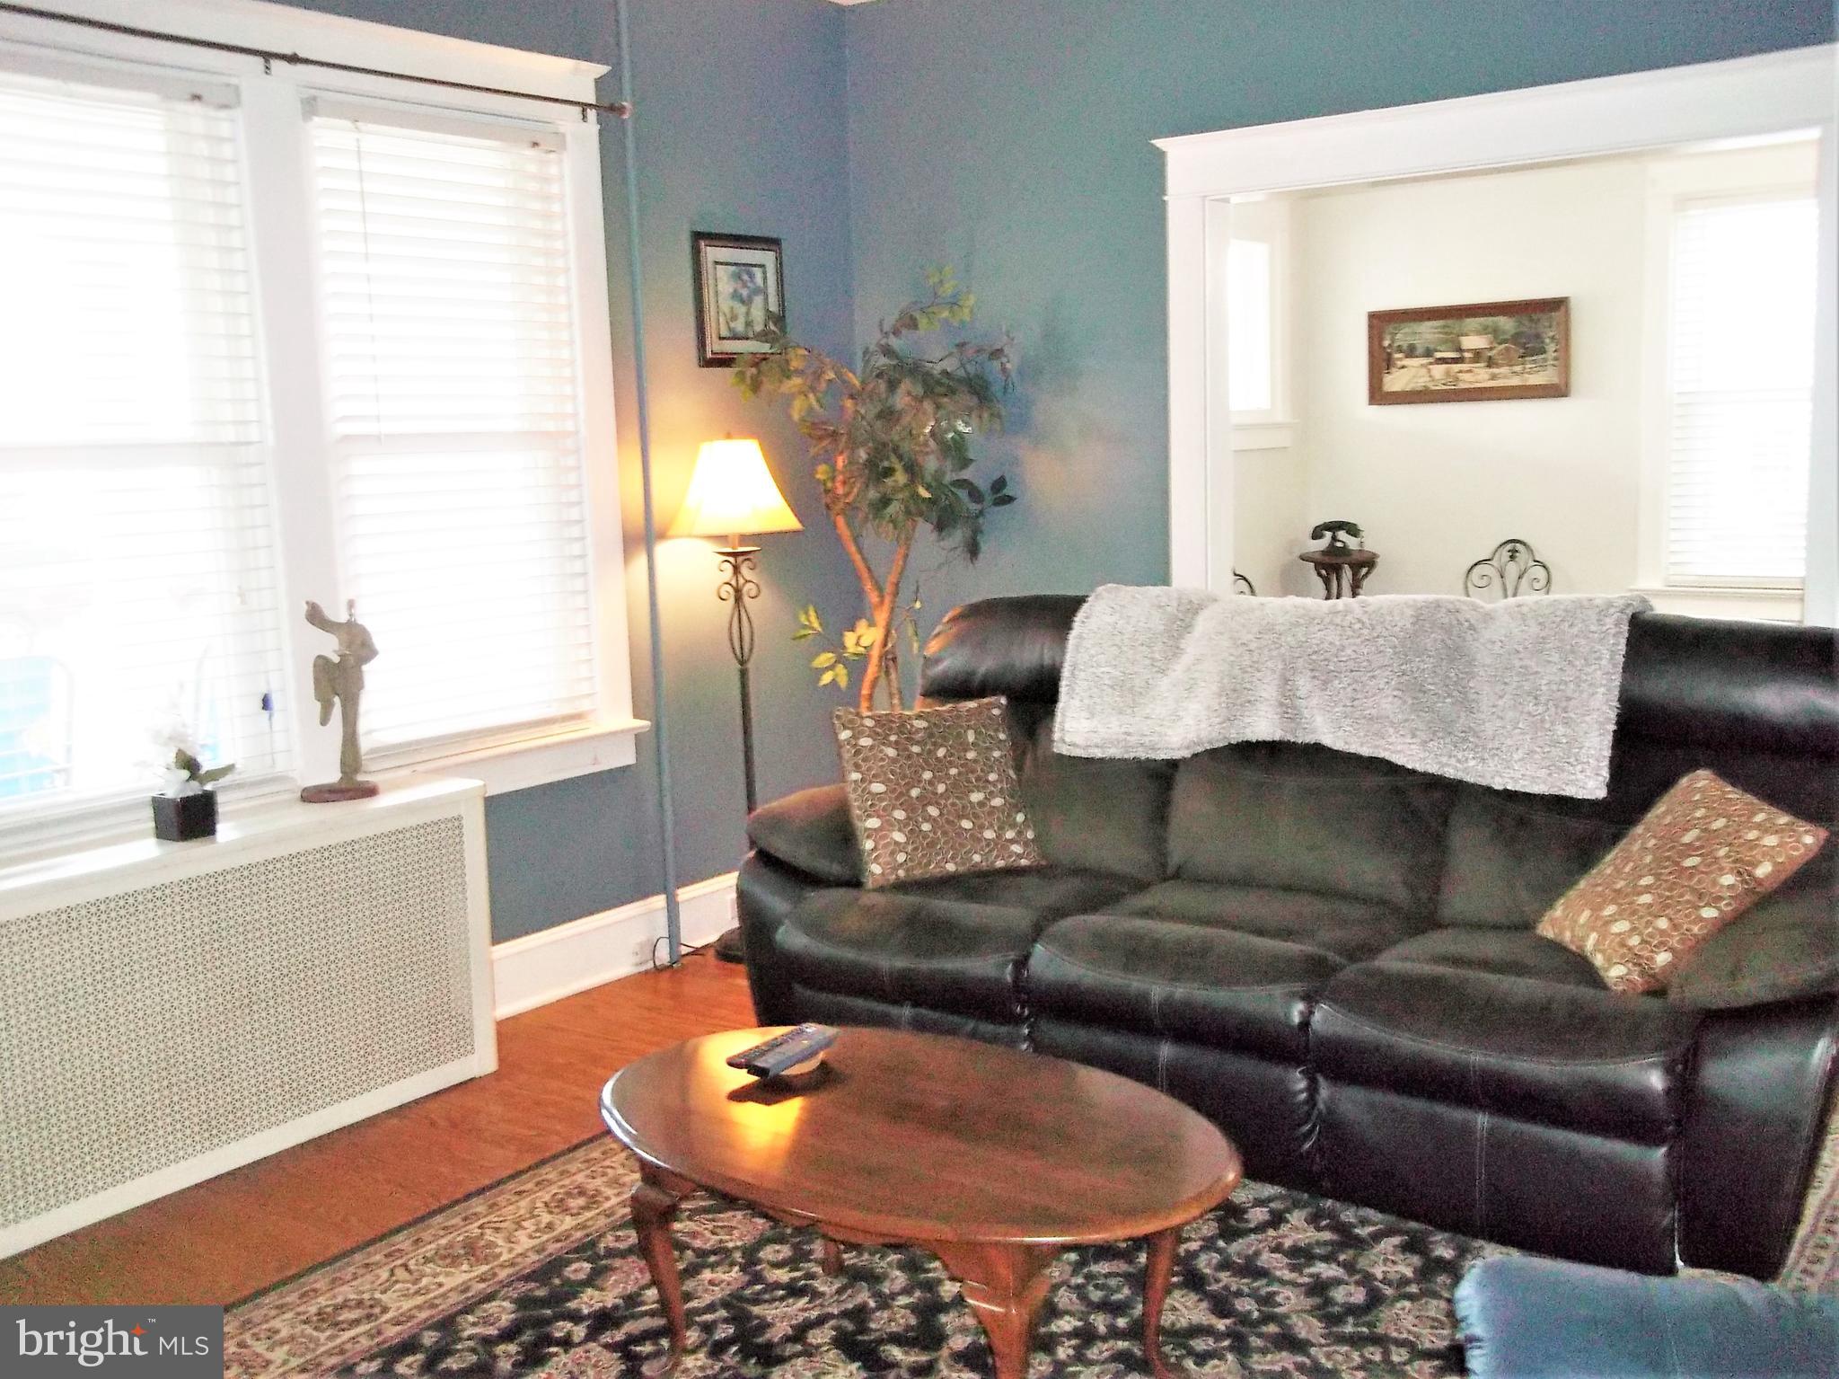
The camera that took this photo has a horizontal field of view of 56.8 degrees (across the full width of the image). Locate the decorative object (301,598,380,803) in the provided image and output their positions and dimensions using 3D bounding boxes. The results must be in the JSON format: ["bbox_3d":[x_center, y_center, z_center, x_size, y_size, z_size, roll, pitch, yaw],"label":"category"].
[{"bbox_3d":[-1.300,0.021,3.787,0.160,0.434,0.110,-4,9,-14],"label":"decorative object"}]

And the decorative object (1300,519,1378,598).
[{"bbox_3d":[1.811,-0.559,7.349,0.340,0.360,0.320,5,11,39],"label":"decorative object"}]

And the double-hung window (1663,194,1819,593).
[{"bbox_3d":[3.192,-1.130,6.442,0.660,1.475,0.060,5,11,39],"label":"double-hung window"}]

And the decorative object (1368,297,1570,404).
[{"bbox_3d":[2.299,-1.413,7.154,0.868,0.395,0.040,5,11,39],"label":"decorative object"}]

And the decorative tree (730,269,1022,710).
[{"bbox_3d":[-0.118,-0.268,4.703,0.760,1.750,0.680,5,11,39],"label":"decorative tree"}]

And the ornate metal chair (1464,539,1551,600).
[{"bbox_3d":[2.192,-0.077,6.569,0.420,0.980,0.480,5,11,39],"label":"ornate metal chair"}]

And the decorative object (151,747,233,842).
[{"bbox_3d":[-1.492,0.198,3.478,0.105,0.180,0.145,5,11,39],"label":"decorative object"}]

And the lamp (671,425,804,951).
[{"bbox_3d":[-0.477,0.041,4.730,0.360,1.450,0.360,-2,9,0],"label":"lamp"}]

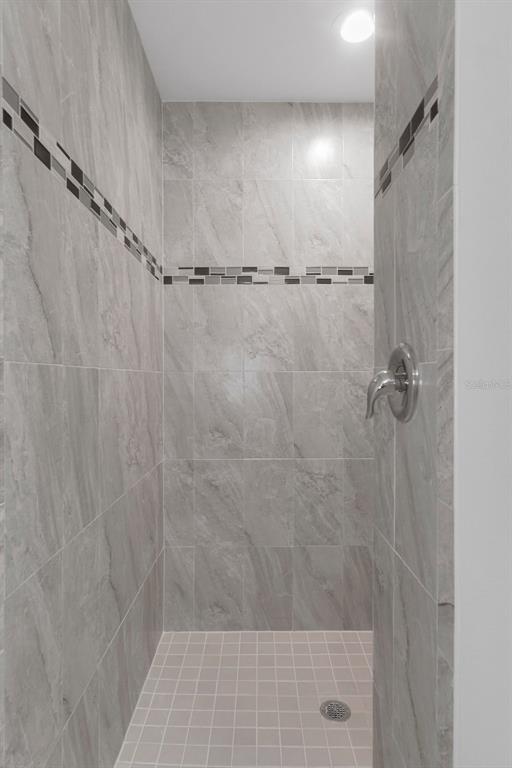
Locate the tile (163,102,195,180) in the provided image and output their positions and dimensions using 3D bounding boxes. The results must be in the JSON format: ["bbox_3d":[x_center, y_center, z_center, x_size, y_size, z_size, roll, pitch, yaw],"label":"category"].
[{"bbox_3d":[-0.378,-1.187,1.991,0.151,0.376,0.010,0,1,0],"label":"tile"}]

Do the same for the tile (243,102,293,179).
[{"bbox_3d":[0.059,-1.163,1.944,0.234,0.366,0.010,0,1,0],"label":"tile"}]

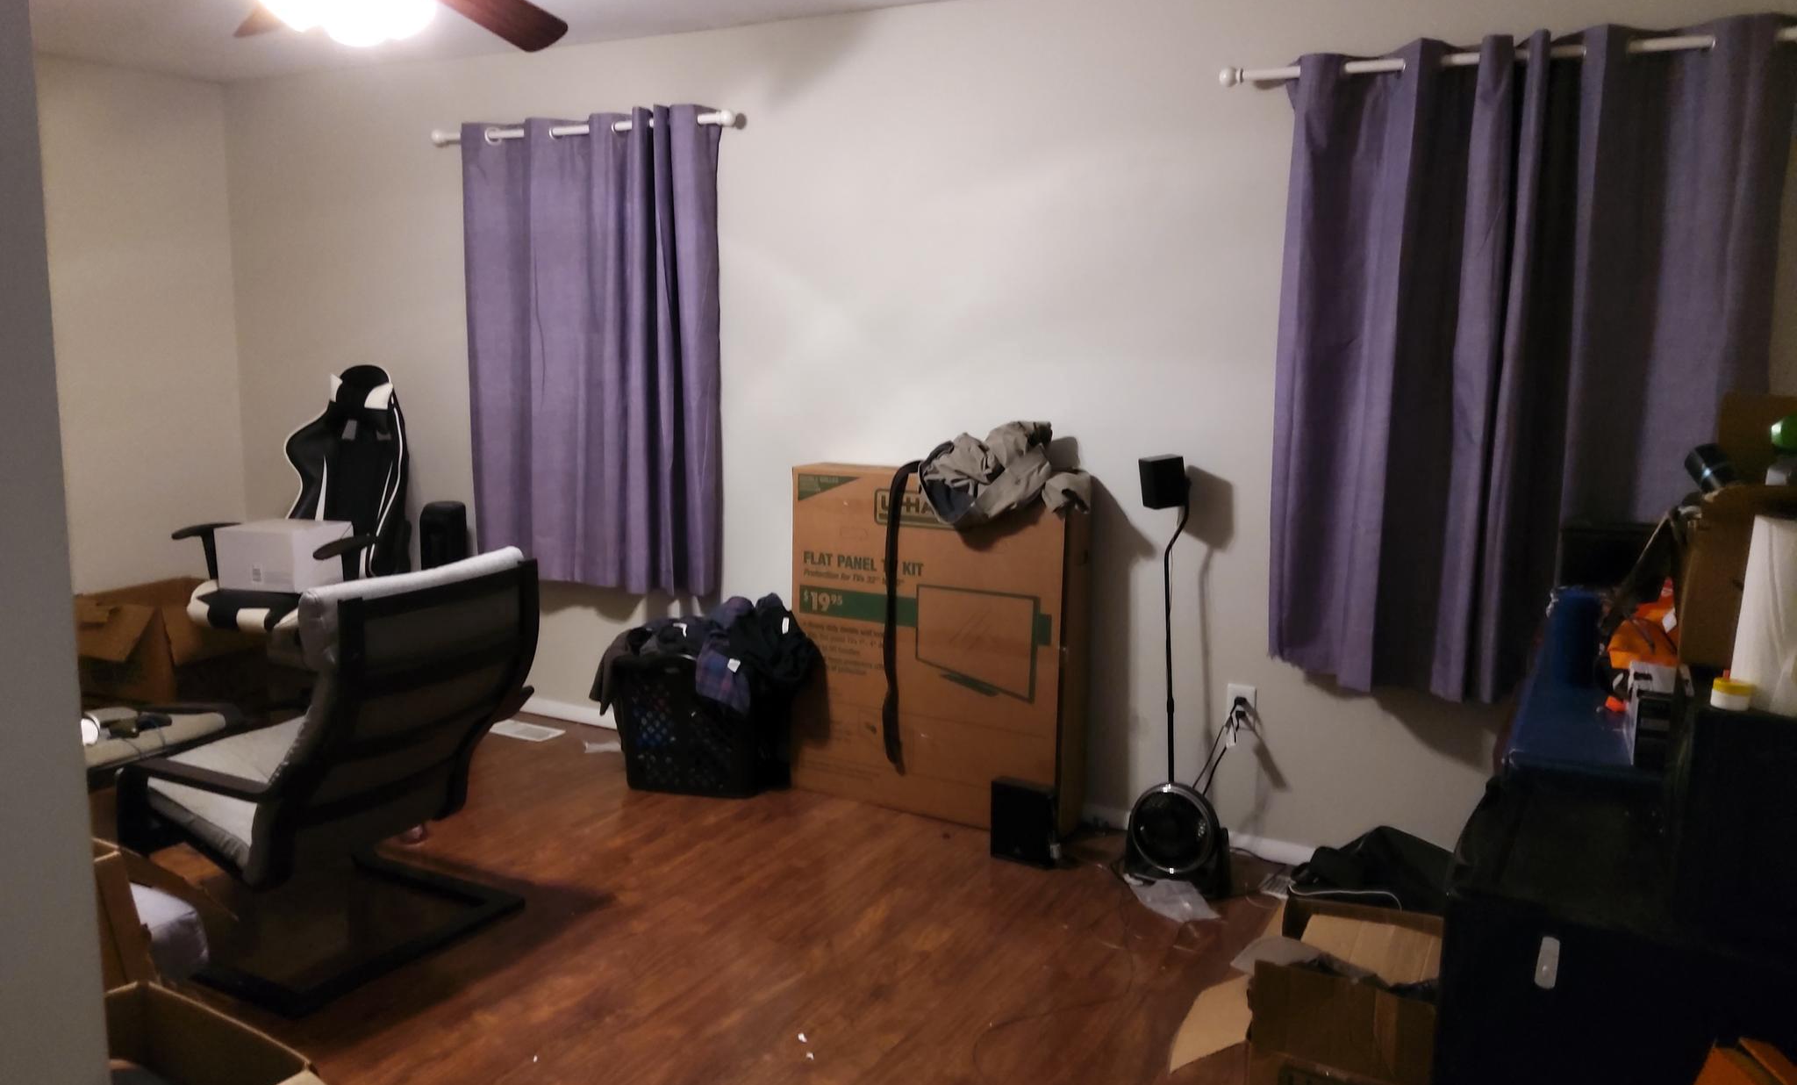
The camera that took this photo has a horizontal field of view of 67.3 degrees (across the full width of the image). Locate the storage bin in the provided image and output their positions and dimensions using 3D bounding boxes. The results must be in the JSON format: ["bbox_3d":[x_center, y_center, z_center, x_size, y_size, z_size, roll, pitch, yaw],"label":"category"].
[{"bbox_3d":[-0.631,0.590,4.396,0.500,0.375,0.360,2,8,6],"label":"storage bin"}]

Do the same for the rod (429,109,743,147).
[{"bbox_3d":[-1.108,-1.411,4.608,1.355,0.045,0.070,6,10,28],"label":"rod"}]

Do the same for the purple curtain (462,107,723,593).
[{"bbox_3d":[-1.077,-0.646,4.695,1.108,1.611,0.110,6,10,28],"label":"purple curtain"}]

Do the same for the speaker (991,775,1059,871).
[{"bbox_3d":[0.354,0.783,3.783,0.176,0.214,0.080,6,10,28],"label":"speaker"}]

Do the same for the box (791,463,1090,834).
[{"bbox_3d":[0.112,0.310,4.158,0.937,1.030,0.165,6,10,30],"label":"box"}]

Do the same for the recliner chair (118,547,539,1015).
[{"bbox_3d":[-1.294,0.480,3.182,0.760,0.920,0.690,5,9,26],"label":"recliner chair"}]

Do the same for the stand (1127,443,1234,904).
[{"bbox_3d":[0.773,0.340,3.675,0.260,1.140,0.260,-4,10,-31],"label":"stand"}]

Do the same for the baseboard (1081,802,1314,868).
[{"bbox_3d":[0.861,0.845,3.929,0.687,0.070,0.016,6,10,28],"label":"baseboard"}]

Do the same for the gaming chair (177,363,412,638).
[{"bbox_3d":[-2.157,0.022,4.819,0.670,1.310,0.670,3,9,10],"label":"gaming chair"}]

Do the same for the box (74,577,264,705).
[{"bbox_3d":[-2.841,0.391,5.334,0.460,0.400,0.480,6,10,28],"label":"box"}]

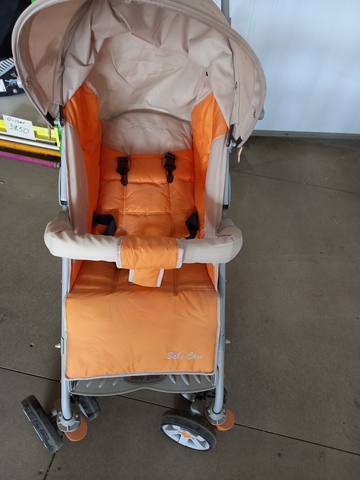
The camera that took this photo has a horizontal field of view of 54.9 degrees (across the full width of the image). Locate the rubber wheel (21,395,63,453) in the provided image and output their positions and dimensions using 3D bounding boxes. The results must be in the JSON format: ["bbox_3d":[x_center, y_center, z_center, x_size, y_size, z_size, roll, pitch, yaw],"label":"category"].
[{"bbox_3d":[-0.392,0.520,0.983,0.042,0.167,0.167,-31,55,-32],"label":"rubber wheel"}]

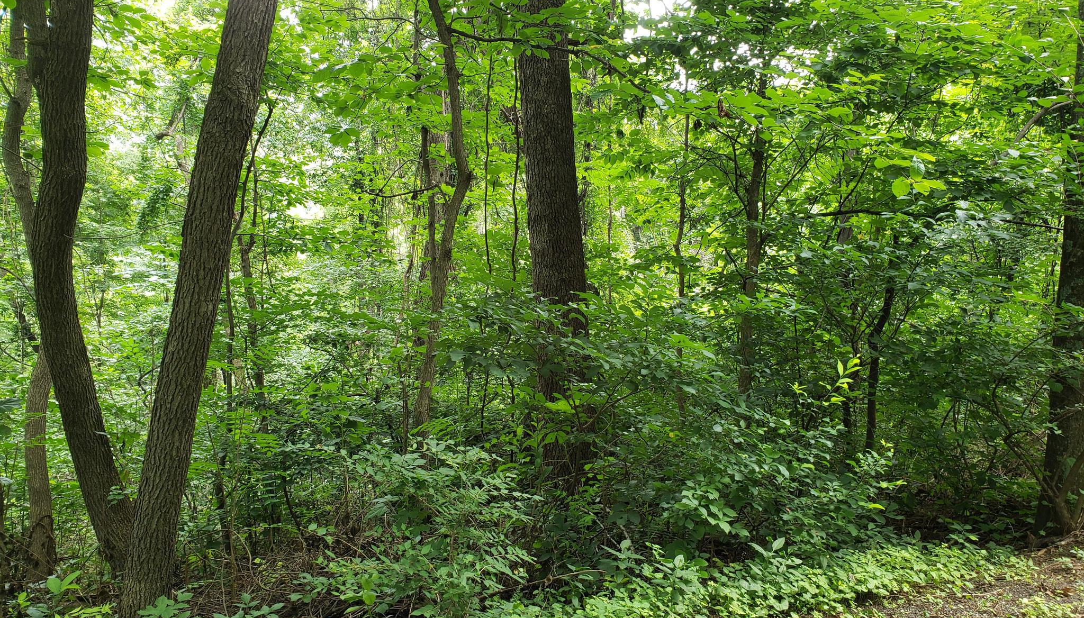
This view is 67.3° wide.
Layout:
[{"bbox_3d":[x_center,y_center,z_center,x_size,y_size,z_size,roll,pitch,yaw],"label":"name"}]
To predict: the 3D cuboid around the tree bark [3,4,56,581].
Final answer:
[{"bbox_3d":[-3.270,-0.103,5.200,0.310,3.683,0.270,0,2,0],"label":"tree bark"}]

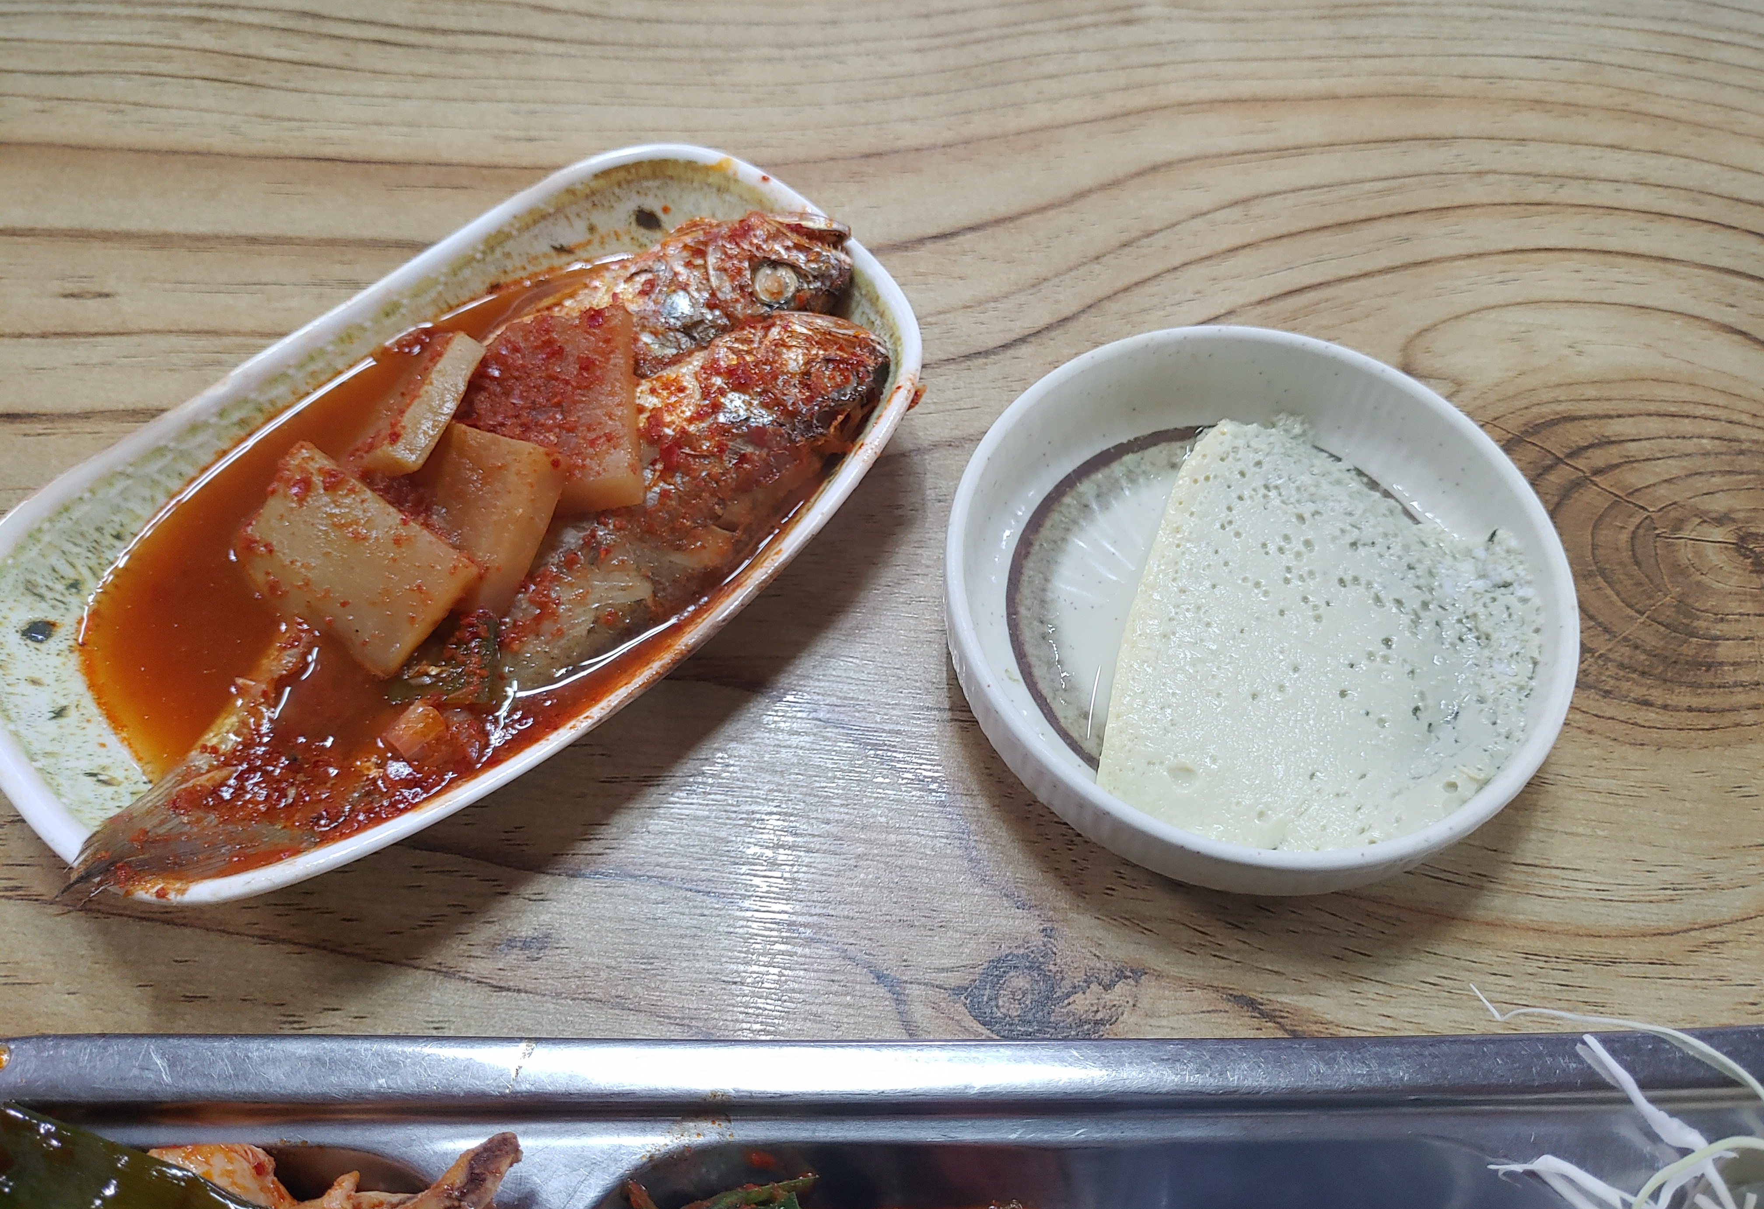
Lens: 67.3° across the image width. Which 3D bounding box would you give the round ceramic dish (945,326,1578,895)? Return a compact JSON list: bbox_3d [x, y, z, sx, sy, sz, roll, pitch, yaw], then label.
[{"bbox_3d":[0.072,-0.001,0.265,0.117,0.029,0.117,-2,63,3],"label":"round ceramic dish"}]

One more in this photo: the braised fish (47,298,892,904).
[{"bbox_3d":[-0.072,0.000,0.259,0.180,0.035,0.047,-36,66,-14],"label":"braised fish"}]

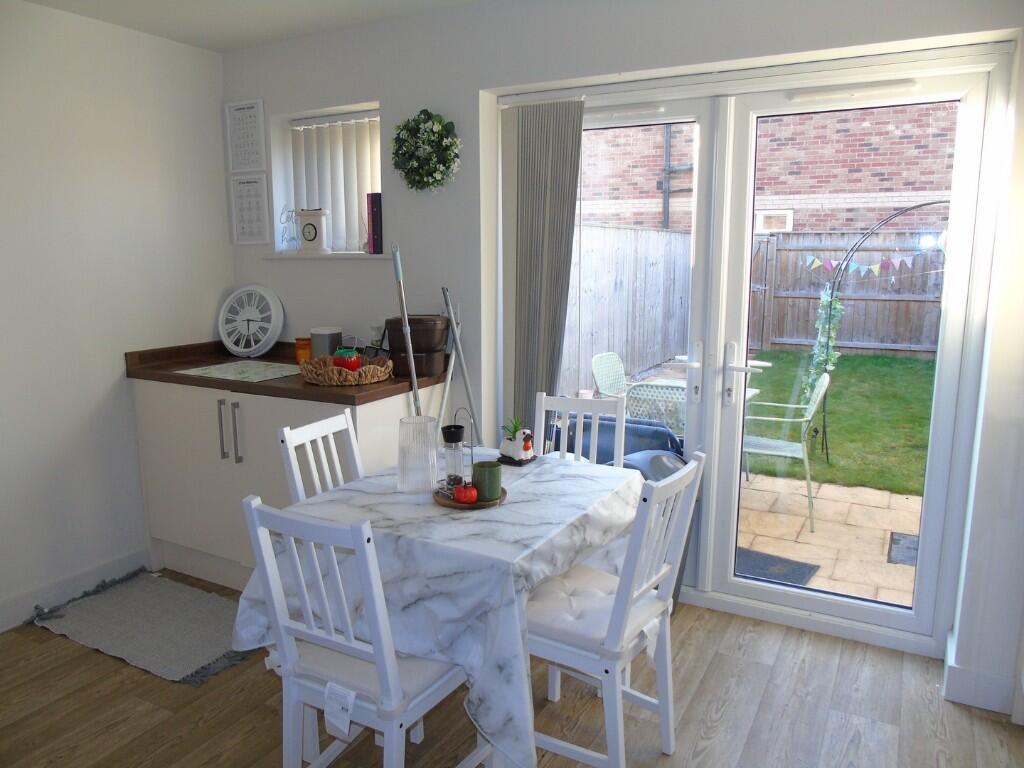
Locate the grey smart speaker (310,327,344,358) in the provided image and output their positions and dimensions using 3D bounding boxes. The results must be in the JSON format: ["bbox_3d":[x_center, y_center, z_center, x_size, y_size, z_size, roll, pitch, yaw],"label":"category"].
[{"bbox_3d":[-0.804,-0.155,3.194,0.120,0.161,0.120,5,11,28],"label":"grey smart speaker"}]

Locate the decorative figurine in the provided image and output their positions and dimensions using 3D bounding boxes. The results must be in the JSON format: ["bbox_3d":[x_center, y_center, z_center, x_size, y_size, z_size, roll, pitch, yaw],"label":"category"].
[{"bbox_3d":[0.016,0.175,2.349,0.105,0.138,0.110,-8,13,-39],"label":"decorative figurine"}]

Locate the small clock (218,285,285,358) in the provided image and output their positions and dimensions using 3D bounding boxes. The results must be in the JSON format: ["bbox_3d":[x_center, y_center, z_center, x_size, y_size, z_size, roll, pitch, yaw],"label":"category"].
[{"bbox_3d":[-1.208,-0.287,3.438,0.325,0.325,0.060,3,-2,17],"label":"small clock"}]

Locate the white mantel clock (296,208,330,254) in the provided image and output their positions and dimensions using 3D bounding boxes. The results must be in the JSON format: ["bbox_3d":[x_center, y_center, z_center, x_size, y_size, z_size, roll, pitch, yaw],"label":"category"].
[{"bbox_3d":[-0.922,-0.712,3.463,0.151,0.208,0.060,4,10,23],"label":"white mantel clock"}]

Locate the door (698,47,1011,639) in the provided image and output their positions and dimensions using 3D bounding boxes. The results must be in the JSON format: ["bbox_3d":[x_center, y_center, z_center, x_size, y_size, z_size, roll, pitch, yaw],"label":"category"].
[{"bbox_3d":[1.141,-0.071,2.627,0.869,1.936,0.070,5,11,28],"label":"door"}]

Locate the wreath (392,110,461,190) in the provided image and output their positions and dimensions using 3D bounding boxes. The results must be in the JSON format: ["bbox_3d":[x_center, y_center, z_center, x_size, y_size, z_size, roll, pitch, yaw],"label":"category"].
[{"bbox_3d":[-0.349,-0.957,3.027,0.322,0.311,0.090,5,11,27],"label":"wreath"}]

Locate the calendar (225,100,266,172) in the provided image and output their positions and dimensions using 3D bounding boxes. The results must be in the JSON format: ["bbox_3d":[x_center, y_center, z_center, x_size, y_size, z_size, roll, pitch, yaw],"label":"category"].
[{"bbox_3d":[-1.226,-1.136,3.393,0.239,0.316,0.018,5,11,28],"label":"calendar"}]

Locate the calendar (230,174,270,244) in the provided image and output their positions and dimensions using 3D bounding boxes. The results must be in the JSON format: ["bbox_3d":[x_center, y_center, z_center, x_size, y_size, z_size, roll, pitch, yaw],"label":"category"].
[{"bbox_3d":[-1.223,-0.810,3.445,0.229,0.321,0.018,5,11,28],"label":"calendar"}]

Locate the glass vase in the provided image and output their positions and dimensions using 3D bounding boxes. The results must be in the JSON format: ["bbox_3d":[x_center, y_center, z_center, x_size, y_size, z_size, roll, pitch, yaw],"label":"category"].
[{"bbox_3d":[-0.265,0.195,2.074,0.108,0.193,0.108,0,10,0],"label":"glass vase"}]

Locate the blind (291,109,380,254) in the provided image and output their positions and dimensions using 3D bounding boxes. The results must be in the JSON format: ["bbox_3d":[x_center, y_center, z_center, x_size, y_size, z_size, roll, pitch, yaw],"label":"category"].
[{"bbox_3d":[-0.754,-0.899,3.342,0.605,0.607,0.070,5,11,28],"label":"blind"}]

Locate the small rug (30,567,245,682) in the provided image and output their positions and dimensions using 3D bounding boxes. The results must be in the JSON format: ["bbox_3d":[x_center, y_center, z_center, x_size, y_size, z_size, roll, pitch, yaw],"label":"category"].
[{"bbox_3d":[-1.341,0.914,2.873,0.965,0.016,0.523,6,11,30],"label":"small rug"}]

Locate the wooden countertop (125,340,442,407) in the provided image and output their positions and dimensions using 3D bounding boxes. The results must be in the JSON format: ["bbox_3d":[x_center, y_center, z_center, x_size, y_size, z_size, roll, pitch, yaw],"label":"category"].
[{"bbox_3d":[-0.940,-0.073,3.059,1.265,0.104,0.594,5,11,28],"label":"wooden countertop"}]

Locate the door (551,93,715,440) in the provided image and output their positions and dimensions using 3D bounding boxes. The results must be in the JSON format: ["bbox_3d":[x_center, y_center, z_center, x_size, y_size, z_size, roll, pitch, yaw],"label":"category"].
[{"bbox_3d":[0.380,-0.139,3.043,0.844,1.899,0.070,5,11,27],"label":"door"}]

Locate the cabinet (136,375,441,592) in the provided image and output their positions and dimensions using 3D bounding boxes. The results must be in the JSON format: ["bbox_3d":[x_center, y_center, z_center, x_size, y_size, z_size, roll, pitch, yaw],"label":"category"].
[{"bbox_3d":[-0.958,0.413,3.263,1.226,0.876,0.628,5,11,27],"label":"cabinet"}]

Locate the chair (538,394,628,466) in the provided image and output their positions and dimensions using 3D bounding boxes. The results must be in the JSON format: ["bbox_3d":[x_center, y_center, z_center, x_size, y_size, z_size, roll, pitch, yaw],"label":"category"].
[{"bbox_3d":[0.184,0.516,2.593,0.412,0.894,0.492,3,10,18],"label":"chair"}]

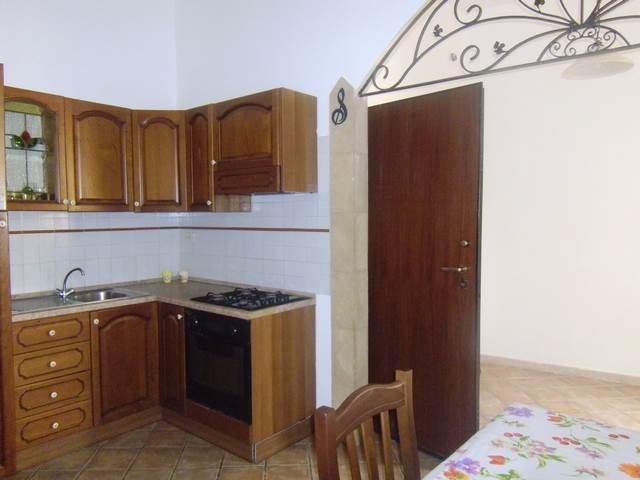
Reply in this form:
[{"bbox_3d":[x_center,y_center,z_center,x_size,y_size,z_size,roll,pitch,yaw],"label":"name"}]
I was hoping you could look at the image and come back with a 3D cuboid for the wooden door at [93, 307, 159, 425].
[{"bbox_3d":[-1.252,0.782,3.108,0.030,0.701,0.450,2,3,41],"label":"wooden door"}]

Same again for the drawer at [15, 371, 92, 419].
[{"bbox_3d":[-1.659,0.875,2.873,0.400,0.181,0.406,2,3,40],"label":"drawer"}]

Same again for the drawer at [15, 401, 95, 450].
[{"bbox_3d":[-1.658,1.050,2.881,0.400,0.168,0.406,2,3,40],"label":"drawer"}]

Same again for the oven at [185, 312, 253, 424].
[{"bbox_3d":[-0.454,0.721,3.051,0.618,0.584,0.520,2,3,40],"label":"oven"}]

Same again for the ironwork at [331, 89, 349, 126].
[{"bbox_3d":[0.123,-0.795,2.864,0.115,0.211,0.020,2,3,40],"label":"ironwork"}]

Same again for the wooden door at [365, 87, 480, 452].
[{"bbox_3d":[0.564,0.203,2.865,0.055,2.065,0.855,-3,3,-44],"label":"wooden door"}]

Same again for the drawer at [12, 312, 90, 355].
[{"bbox_3d":[-1.660,0.519,2.858,0.400,0.181,0.406,2,3,40],"label":"drawer"}]

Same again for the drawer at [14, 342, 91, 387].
[{"bbox_3d":[-1.659,0.697,2.866,0.400,0.176,0.406,2,3,40],"label":"drawer"}]

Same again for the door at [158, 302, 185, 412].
[{"bbox_3d":[-0.972,0.778,3.171,0.327,0.701,0.030,2,3,41],"label":"door"}]

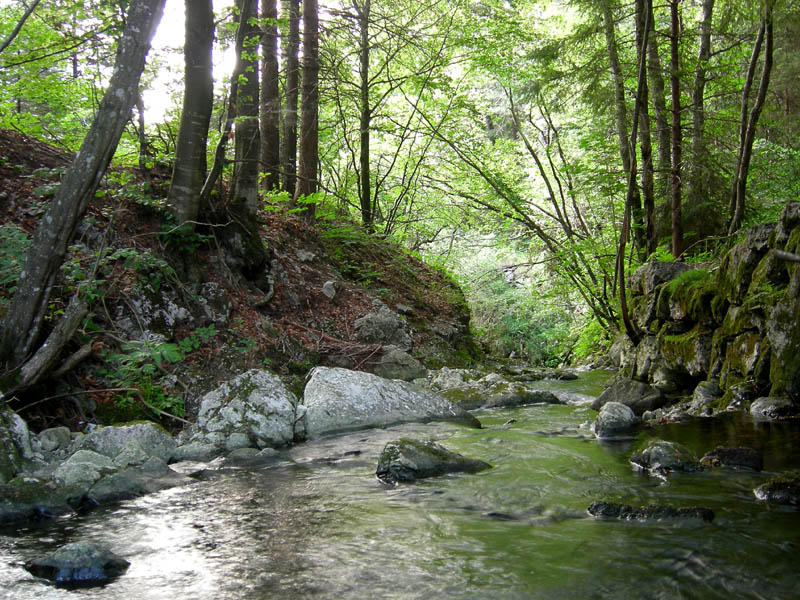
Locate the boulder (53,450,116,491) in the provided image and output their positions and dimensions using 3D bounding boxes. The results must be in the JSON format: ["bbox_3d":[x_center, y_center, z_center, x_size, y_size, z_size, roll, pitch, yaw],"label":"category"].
[{"bbox_3d":[-1.780,0.965,4.950,0.370,0.220,0.320,0,-1,-14],"label":"boulder"}]

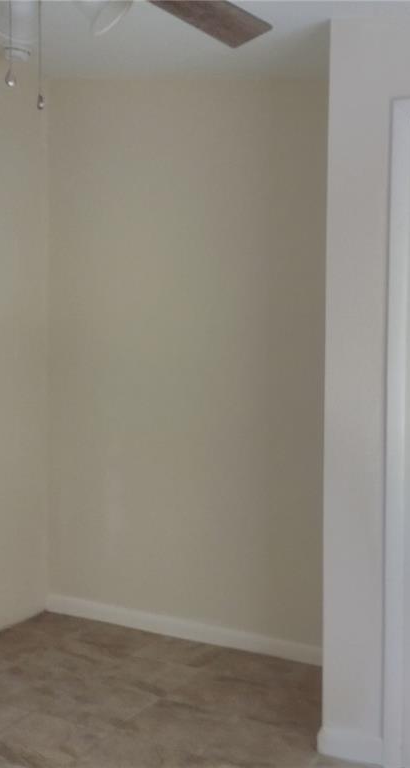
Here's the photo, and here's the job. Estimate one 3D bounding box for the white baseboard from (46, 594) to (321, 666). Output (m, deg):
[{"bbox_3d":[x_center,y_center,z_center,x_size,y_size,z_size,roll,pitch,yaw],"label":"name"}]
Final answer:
[{"bbox_3d":[-0.076,1.153,3.878,1.699,0.088,0.016,2,2,28],"label":"white baseboard"}]

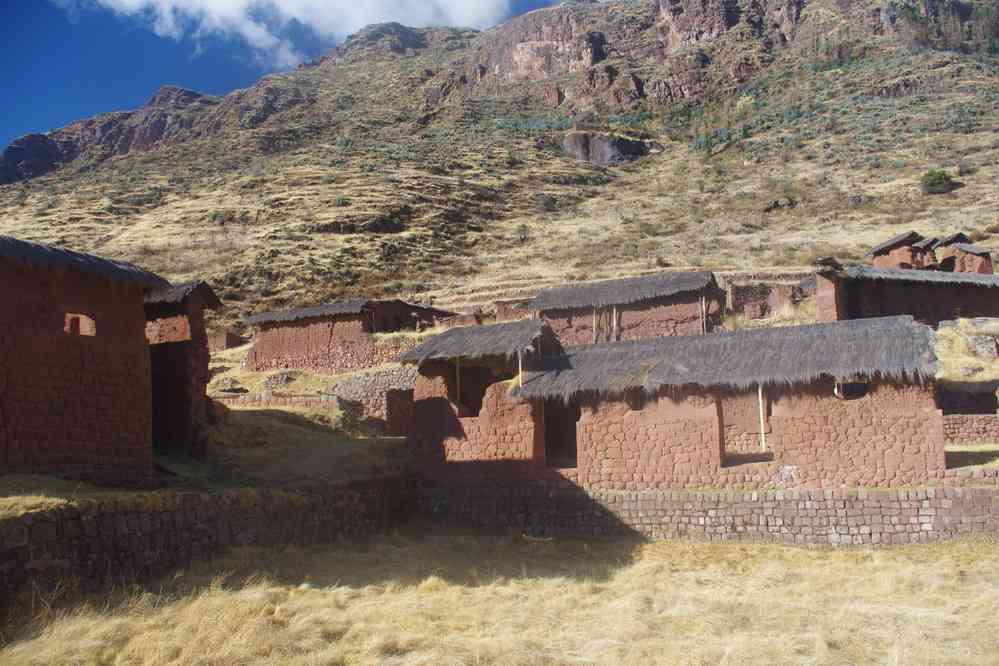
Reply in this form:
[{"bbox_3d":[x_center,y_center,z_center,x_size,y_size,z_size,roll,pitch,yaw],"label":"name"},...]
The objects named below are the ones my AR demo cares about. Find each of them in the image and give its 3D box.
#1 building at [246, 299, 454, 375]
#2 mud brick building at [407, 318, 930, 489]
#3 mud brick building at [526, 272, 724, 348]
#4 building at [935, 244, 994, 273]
[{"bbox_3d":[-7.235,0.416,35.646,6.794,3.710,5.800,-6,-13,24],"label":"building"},{"bbox_3d":[4.743,1.997,23.267,15.243,5.531,4.714,-6,-13,24],"label":"mud brick building"},{"bbox_3d":[6.638,-0.746,37.997,9.631,3.984,4.600,-5,-13,22],"label":"mud brick building"},{"bbox_3d":[47.894,-7.451,77.000,4.600,3.700,3.600,-12,-17,44],"label":"building"}]

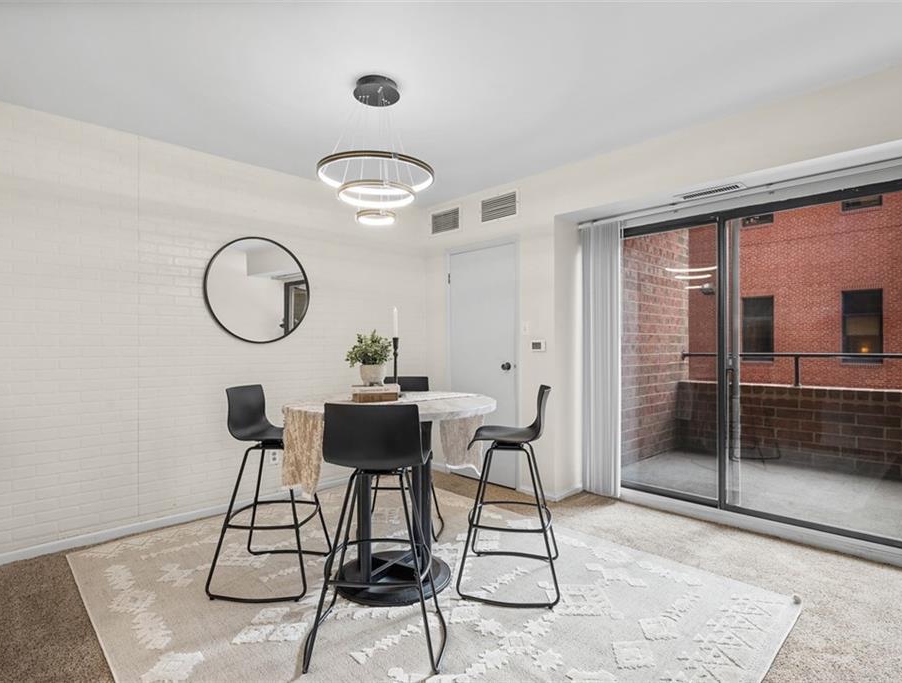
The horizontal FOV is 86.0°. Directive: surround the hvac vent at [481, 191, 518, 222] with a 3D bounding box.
[{"bbox_3d":[0.398,-1.129,4.071,0.404,0.209,0.030,0,0,44],"label":"hvac vent"}]

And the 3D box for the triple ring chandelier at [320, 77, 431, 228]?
[{"bbox_3d":[-0.386,-0.972,2.507,0.594,0.698,0.594,0,0,0],"label":"triple ring chandelier"}]

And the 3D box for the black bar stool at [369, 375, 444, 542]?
[{"bbox_3d":[-0.322,0.728,3.193,0.535,0.988,0.480,0,0,2],"label":"black bar stool"}]

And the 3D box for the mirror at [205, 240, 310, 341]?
[{"bbox_3d":[-1.427,-0.382,3.591,0.781,0.781,0.027,0,0,-43],"label":"mirror"}]

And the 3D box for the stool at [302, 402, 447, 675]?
[{"bbox_3d":[-0.296,0.726,1.981,0.555,0.988,0.482,0,0,0],"label":"stool"}]

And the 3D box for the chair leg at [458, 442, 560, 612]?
[{"bbox_3d":[0.305,0.870,2.490,0.476,0.702,0.555,0,0,11],"label":"chair leg"}]

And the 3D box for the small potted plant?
[{"bbox_3d":[-0.435,0.084,2.574,0.250,0.299,0.244,0,0,0],"label":"small potted plant"}]

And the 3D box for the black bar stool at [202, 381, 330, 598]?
[{"bbox_3d":[-0.920,0.726,2.520,0.480,0.988,0.535,0,0,1],"label":"black bar stool"}]

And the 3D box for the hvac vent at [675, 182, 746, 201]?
[{"bbox_3d":[1.703,-0.965,3.180,0.404,0.035,0.141,0,0,44],"label":"hvac vent"}]

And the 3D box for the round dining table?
[{"bbox_3d":[-0.293,0.762,2.525,1.061,0.915,1.061,0,0,0],"label":"round dining table"}]

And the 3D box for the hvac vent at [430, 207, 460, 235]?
[{"bbox_3d":[-0.052,-1.151,4.618,0.022,0.207,0.409,0,0,-43],"label":"hvac vent"}]

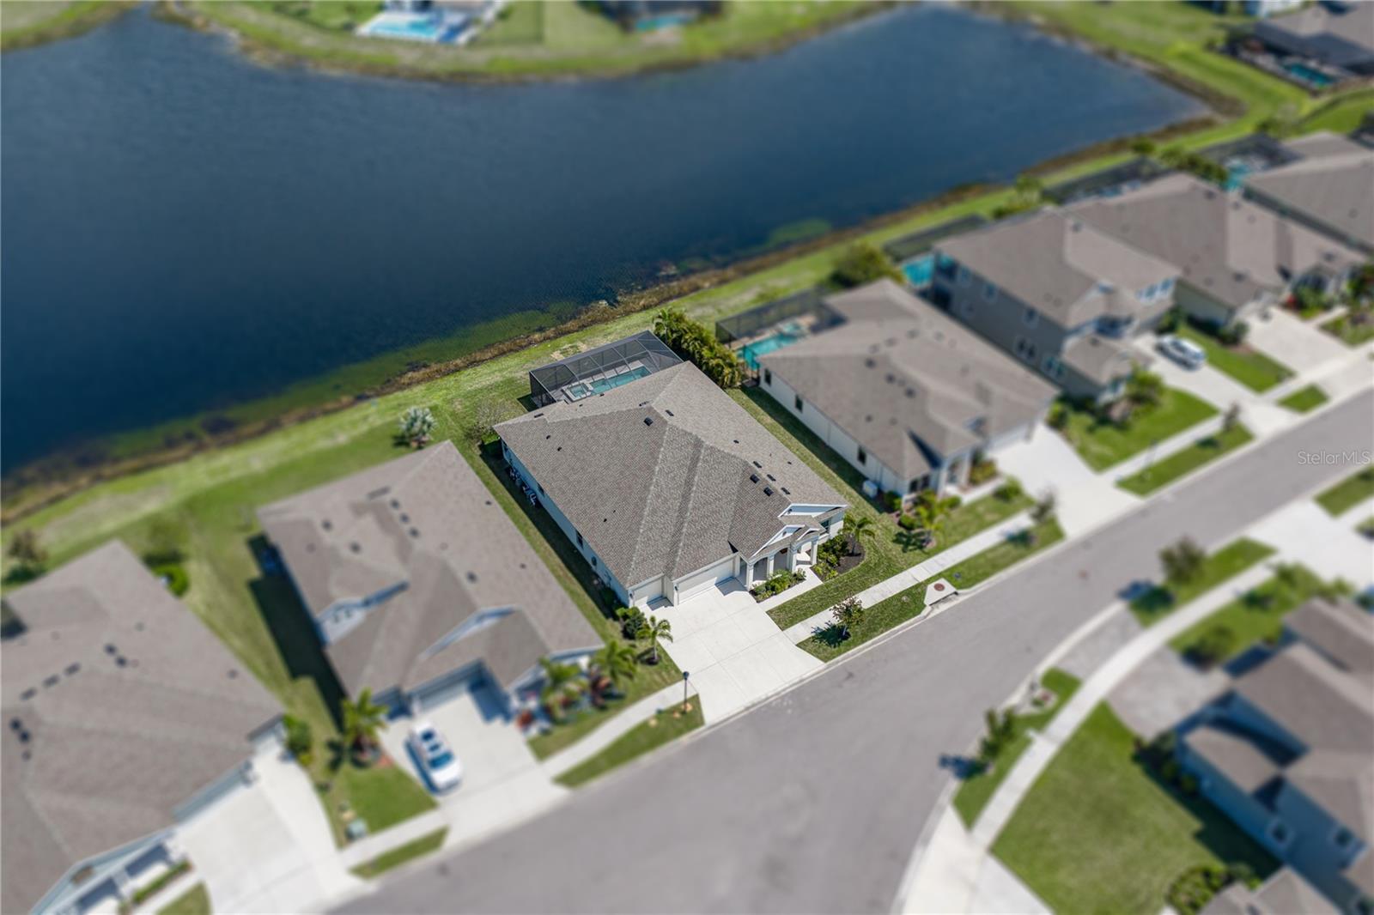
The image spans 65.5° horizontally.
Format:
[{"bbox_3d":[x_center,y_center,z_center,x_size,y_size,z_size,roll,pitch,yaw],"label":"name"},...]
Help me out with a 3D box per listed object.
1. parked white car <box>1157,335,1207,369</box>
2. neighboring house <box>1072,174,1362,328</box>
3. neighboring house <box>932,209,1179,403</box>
[{"bbox_3d":[47.119,-10.281,101.730,1.870,1.580,4.650,-21,44,-23],"label":"parked white car"},{"bbox_3d":[58.125,-25.294,118.286,21.980,7.020,24.580,-21,44,-24],"label":"neighboring house"},{"bbox_3d":[38.550,-17.178,106.655,17.360,8.830,23.580,-21,44,-24],"label":"neighboring house"}]

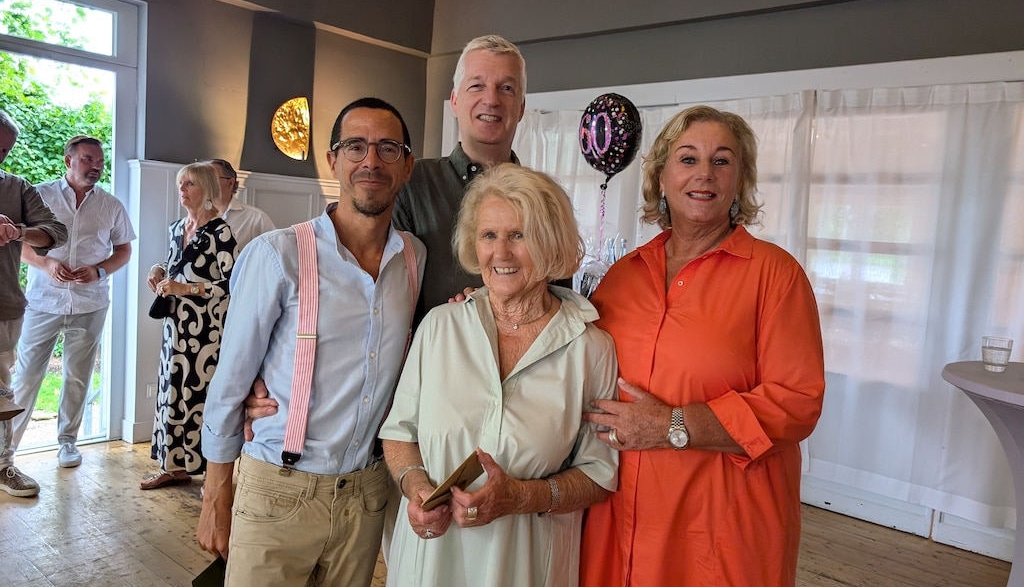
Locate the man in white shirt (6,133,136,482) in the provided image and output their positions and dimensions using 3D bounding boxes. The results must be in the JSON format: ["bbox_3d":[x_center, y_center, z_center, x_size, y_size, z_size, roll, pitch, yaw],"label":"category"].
[{"bbox_3d":[-2.428,0.035,3.892,0.600,1.800,0.400,1,6,-26],"label":"man in white shirt"}]

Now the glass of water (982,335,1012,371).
[{"bbox_3d":[1.513,0.189,2.215,0.081,0.099,0.081,4,6,0],"label":"glass of water"}]

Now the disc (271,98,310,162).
[{"bbox_3d":[-1.483,-1.105,4.760,0.110,0.420,0.260,9,8,43],"label":"disc"}]

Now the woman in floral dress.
[{"bbox_3d":[-1.724,0.154,3.771,0.460,1.680,0.430,8,7,38],"label":"woman in floral dress"}]

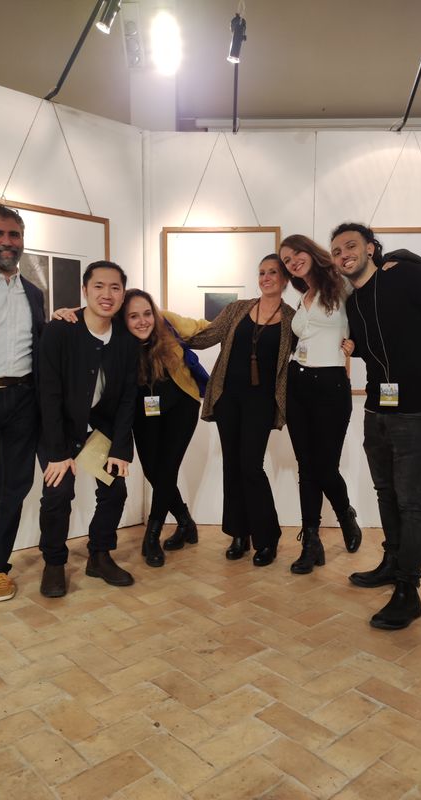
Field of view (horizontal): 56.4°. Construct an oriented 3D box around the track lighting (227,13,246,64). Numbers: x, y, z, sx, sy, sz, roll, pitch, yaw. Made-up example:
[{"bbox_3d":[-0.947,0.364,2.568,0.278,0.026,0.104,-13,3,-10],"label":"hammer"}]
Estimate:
[{"bbox_3d":[0.139,-1.934,2.100,0.085,0.200,0.085,-1,34,-19],"label":"track lighting"}]

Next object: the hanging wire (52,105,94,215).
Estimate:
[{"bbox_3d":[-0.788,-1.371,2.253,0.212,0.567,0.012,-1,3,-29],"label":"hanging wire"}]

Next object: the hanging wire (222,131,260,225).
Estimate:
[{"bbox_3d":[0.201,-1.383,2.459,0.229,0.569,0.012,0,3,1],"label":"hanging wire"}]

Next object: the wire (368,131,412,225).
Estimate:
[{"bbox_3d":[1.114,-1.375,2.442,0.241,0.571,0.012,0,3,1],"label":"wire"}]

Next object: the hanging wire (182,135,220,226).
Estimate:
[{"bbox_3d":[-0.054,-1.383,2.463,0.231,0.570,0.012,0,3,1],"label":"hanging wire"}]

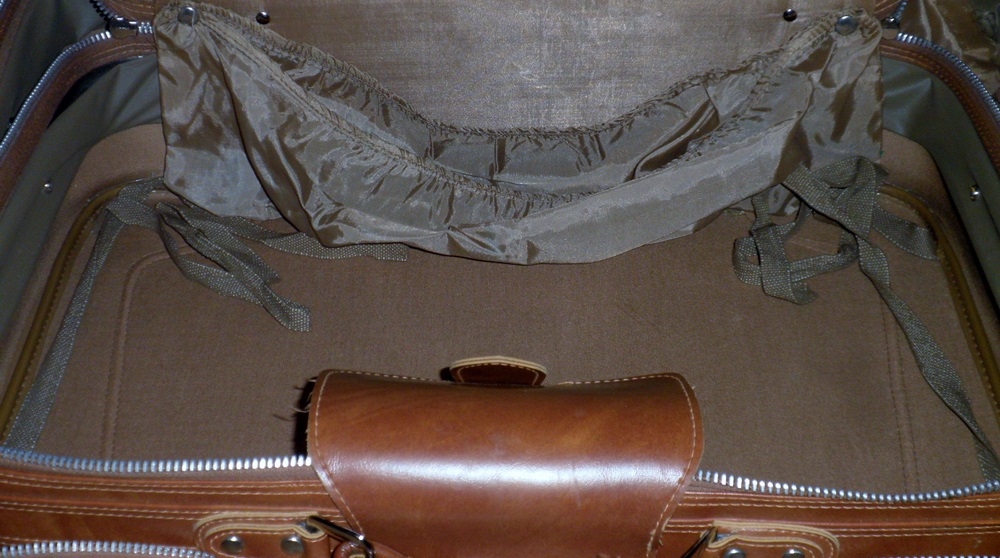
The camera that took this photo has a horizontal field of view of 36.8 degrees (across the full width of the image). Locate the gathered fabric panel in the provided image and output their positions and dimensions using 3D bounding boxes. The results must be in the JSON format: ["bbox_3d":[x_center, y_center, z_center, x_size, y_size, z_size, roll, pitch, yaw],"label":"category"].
[{"bbox_3d":[0.011,-0.089,0.901,0.440,0.115,0.115,0,41,0],"label":"gathered fabric panel"}]

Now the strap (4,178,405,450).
[{"bbox_3d":[-0.155,0.007,0.855,0.200,0.035,0.250,0,41,0],"label":"strap"}]

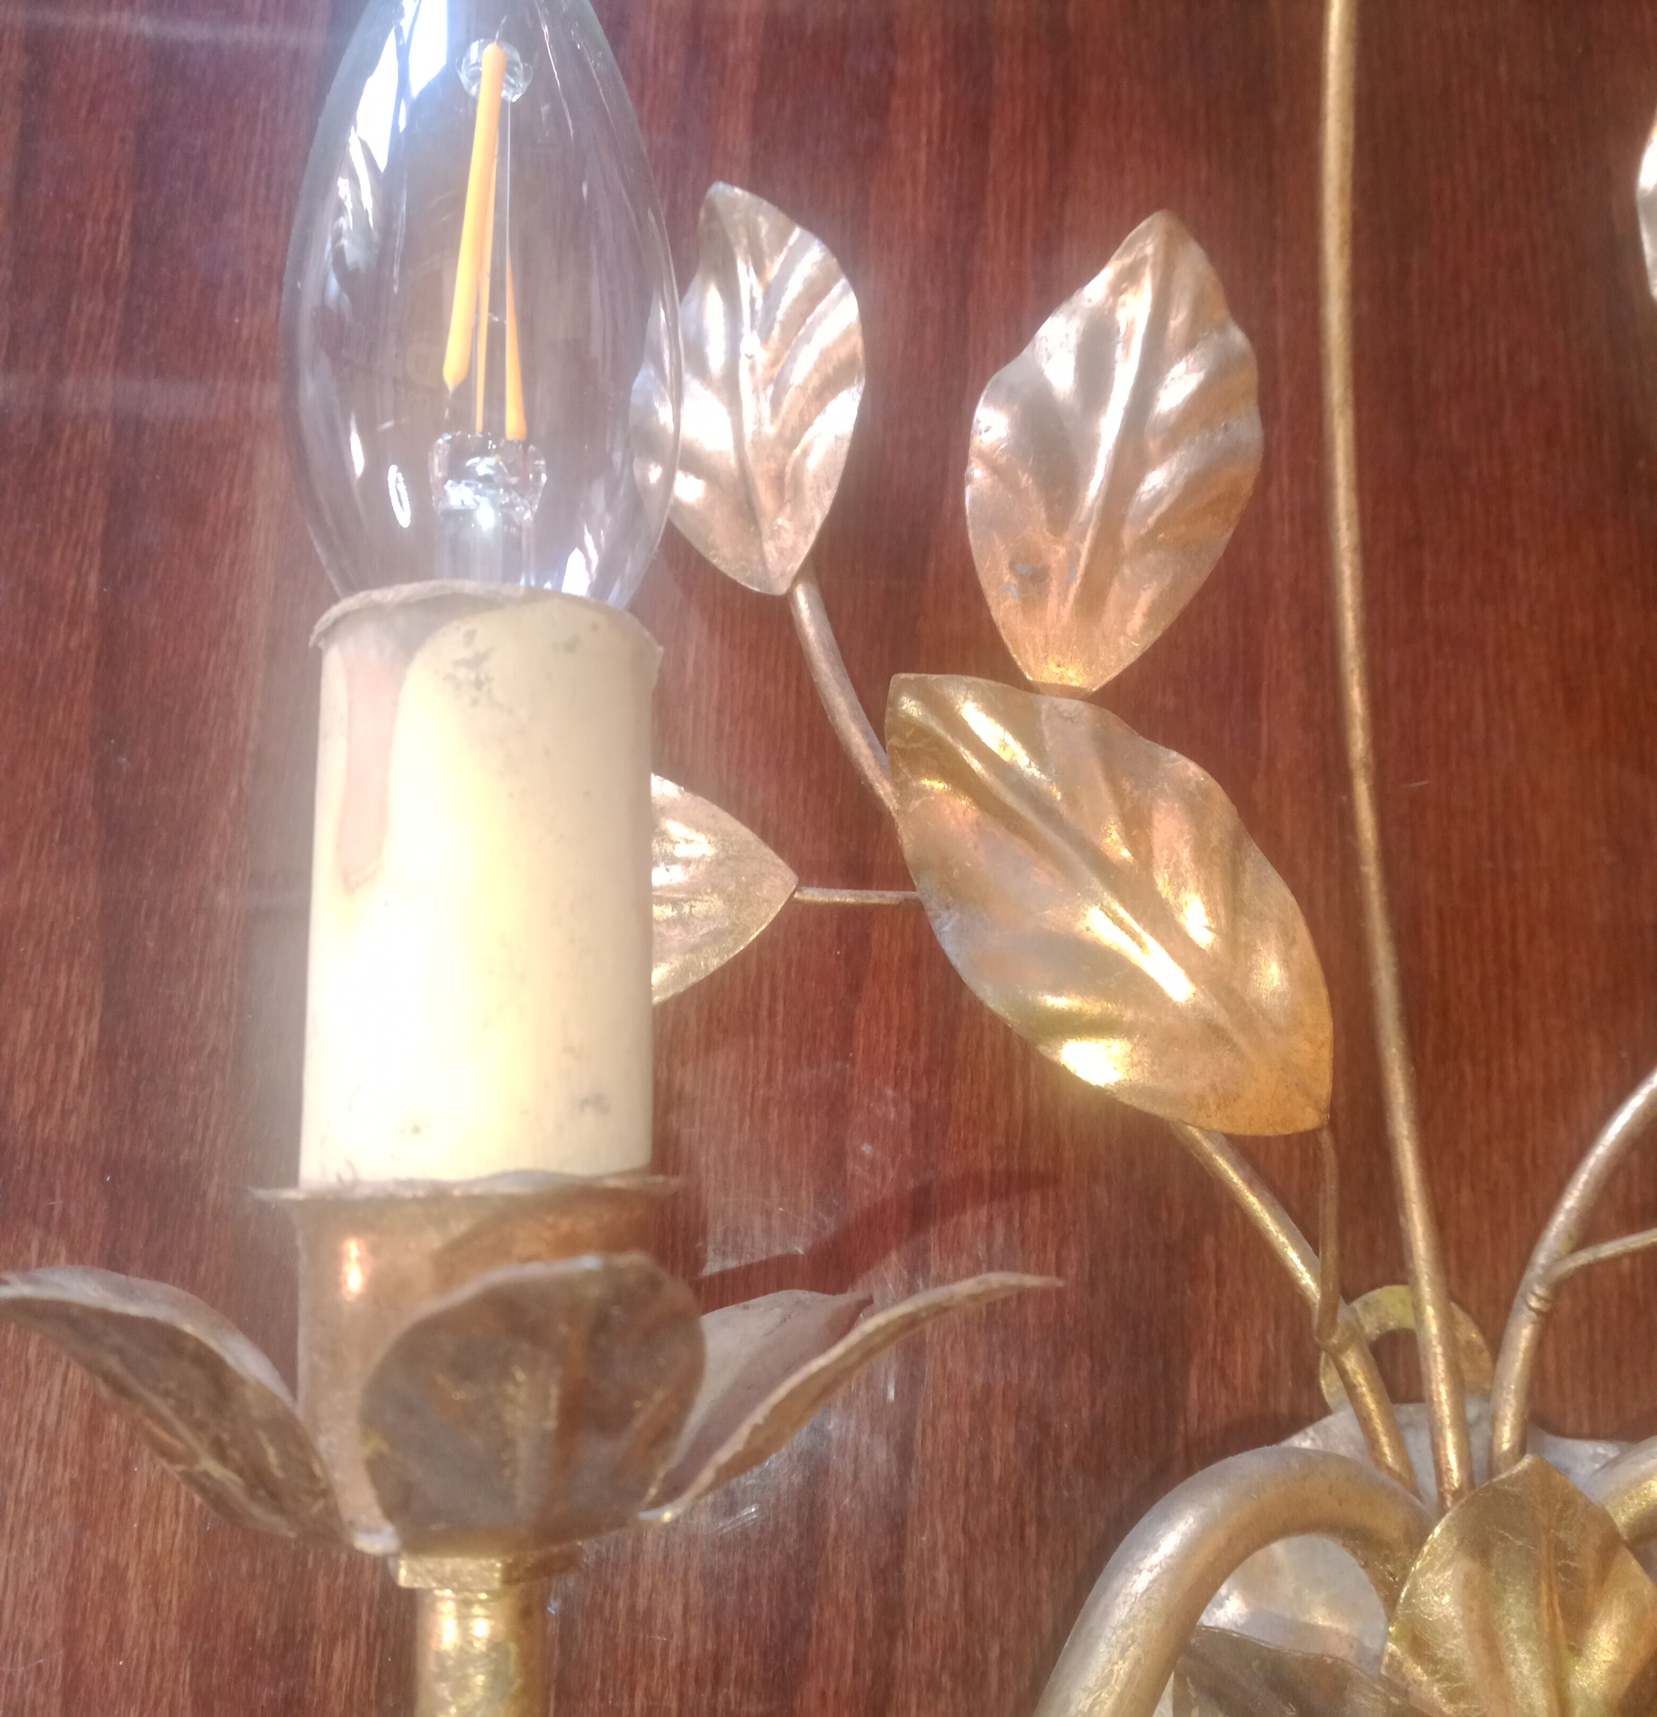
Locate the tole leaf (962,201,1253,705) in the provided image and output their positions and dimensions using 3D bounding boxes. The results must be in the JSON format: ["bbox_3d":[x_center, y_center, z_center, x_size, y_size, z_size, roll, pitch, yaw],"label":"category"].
[{"bbox_3d":[0.037,-0.053,0.222,0.036,0.012,0.069,12,78,3],"label":"tole leaf"}]

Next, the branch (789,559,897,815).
[{"bbox_3d":[0.003,-0.023,0.233,0.006,0.005,0.038,-21,81,-4],"label":"branch"}]

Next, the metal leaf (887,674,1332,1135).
[{"bbox_3d":[0.031,0.004,0.192,0.038,0.013,0.071,-41,81,-8],"label":"metal leaf"}]

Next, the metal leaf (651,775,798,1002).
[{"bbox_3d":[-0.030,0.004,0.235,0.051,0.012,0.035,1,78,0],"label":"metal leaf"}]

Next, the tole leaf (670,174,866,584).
[{"bbox_3d":[-0.011,-0.065,0.235,0.031,0.012,0.062,-9,78,-2],"label":"tole leaf"}]

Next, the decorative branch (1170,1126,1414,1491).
[{"bbox_3d":[0.061,0.051,0.210,0.015,0.008,0.049,-26,63,-5],"label":"decorative branch"}]

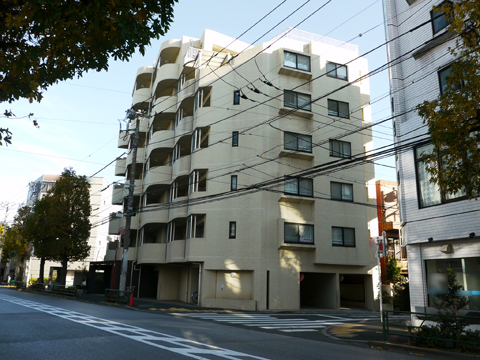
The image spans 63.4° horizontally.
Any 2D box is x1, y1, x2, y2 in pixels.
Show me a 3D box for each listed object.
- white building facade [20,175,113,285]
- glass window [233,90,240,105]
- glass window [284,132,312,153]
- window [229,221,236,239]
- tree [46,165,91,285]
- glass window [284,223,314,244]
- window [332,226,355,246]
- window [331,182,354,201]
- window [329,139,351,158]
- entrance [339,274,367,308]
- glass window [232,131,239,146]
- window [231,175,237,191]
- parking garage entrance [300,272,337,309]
[{"bbox_3d":[-27.431,7.899,61.825,12.000,16.600,7.000,2,-15,0],"label":"white building facade"},{"bbox_3d":[-0.204,-5.318,25.113,0.383,0.972,0.140,-1,-15,9],"label":"glass window"},{"bbox_3d":[3.614,-2.349,24.088,1.899,1.141,0.120,6,-15,-17],"label":"glass window"},{"bbox_3d":[-0.438,2.946,22.934,0.383,0.972,0.140,-1,-15,9],"label":"window"},{"bbox_3d":[-15.531,4.358,34.962,4.600,11.470,4.600,2,-15,0],"label":"tree"},{"bbox_3d":[3.461,3.119,22.654,1.899,1.145,0.120,6,-15,-17],"label":"glass window"},{"bbox_3d":[6.375,3.499,23.907,1.638,1.141,0.140,6,-16,-18],"label":"window"},{"bbox_3d":[6.453,0.744,24.633,1.638,1.141,0.140,6,-16,-18],"label":"window"},{"bbox_3d":[6.499,-1.995,25.154,1.591,1.131,0.120,6,-15,-17],"label":"window"},{"bbox_3d":[6.899,6.731,23.525,2.141,2.020,0.500,6,-15,-17],"label":"entrance"},{"bbox_3d":[-0.282,-2.563,24.387,0.383,0.972,0.140,-1,-15,9],"label":"glass window"},{"bbox_3d":[-0.361,0.181,23.432,0.380,1.000,0.120,-1,-15,11],"label":"window"},{"bbox_3d":[4.553,6.466,22.786,2.404,2.020,0.500,6,-15,-17],"label":"parking garage entrance"}]

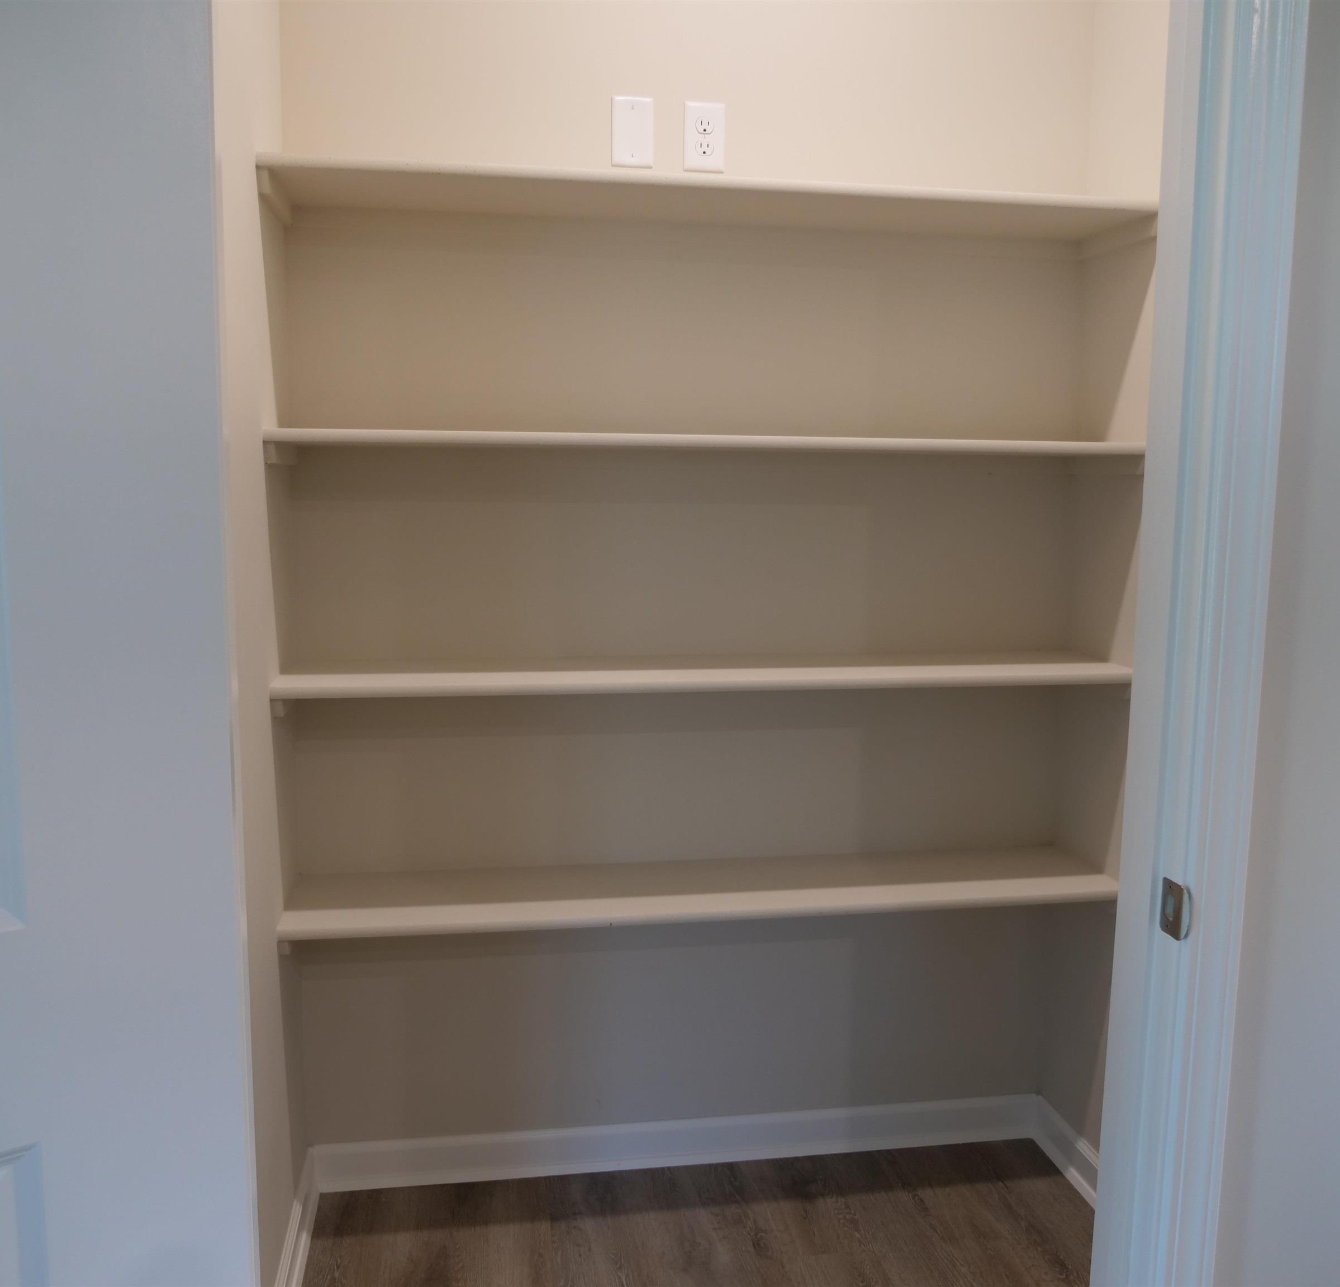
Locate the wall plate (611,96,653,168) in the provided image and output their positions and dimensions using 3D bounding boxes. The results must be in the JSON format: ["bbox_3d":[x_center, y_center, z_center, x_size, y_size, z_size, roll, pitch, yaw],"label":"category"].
[{"bbox_3d":[-0.066,-0.909,2.119,0.074,0.119,0.007,-1,7,-9],"label":"wall plate"}]

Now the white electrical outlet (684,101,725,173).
[{"bbox_3d":[0.062,-0.909,2.139,0.074,0.119,0.008,-1,7,-9],"label":"white electrical outlet"}]

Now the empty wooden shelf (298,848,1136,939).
[{"bbox_3d":[0.073,0.451,2.179,1.475,0.020,0.273,-1,7,-9],"label":"empty wooden shelf"}]

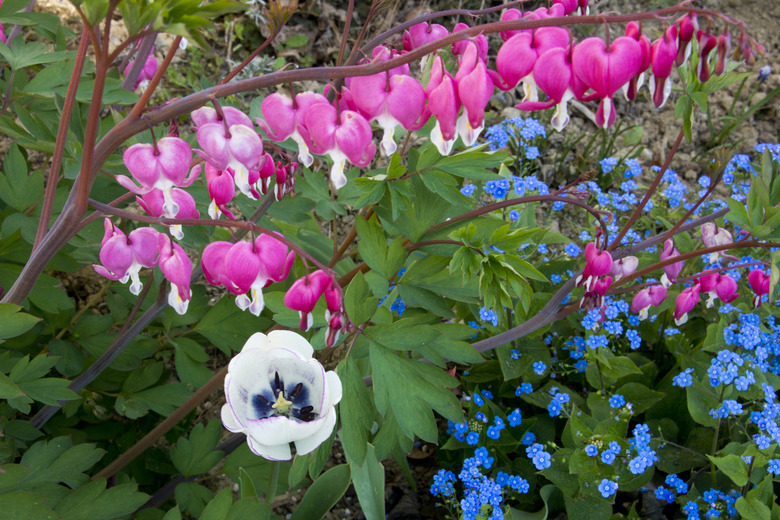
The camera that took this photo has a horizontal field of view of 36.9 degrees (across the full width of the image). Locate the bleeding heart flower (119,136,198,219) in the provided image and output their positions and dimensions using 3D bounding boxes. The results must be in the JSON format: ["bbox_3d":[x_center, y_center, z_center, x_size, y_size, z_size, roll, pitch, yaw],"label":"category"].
[{"bbox_3d":[-0.096,-0.035,0.485,0.033,0.029,0.016,-3,30,-6],"label":"bleeding heart flower"}]

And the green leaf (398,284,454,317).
[{"bbox_3d":[0.018,0.022,0.610,0.029,0.009,0.018,22,51,19],"label":"green leaf"}]

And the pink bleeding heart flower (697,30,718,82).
[{"bbox_3d":[0.144,-0.092,0.530,0.010,0.023,0.009,0,35,0],"label":"pink bleeding heart flower"}]

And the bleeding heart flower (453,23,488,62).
[{"bbox_3d":[0.041,-0.110,0.600,0.022,0.028,0.015,-12,37,-16],"label":"bleeding heart flower"}]

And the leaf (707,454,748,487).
[{"bbox_3d":[0.176,0.110,0.610,0.022,0.007,0.020,21,45,22],"label":"leaf"}]

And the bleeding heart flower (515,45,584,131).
[{"bbox_3d":[0.072,-0.077,0.520,0.031,0.034,0.018,-15,38,-20],"label":"bleeding heart flower"}]

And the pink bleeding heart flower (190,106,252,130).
[{"bbox_3d":[-0.080,-0.057,0.560,0.031,0.030,0.015,-8,27,4],"label":"pink bleeding heart flower"}]

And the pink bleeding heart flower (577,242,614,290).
[{"bbox_3d":[0.116,0.004,0.660,0.020,0.027,0.014,-6,35,-8],"label":"pink bleeding heart flower"}]

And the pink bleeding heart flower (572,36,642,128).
[{"bbox_3d":[0.097,-0.079,0.520,0.030,0.038,0.017,0,28,0],"label":"pink bleeding heart flower"}]

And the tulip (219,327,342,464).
[{"bbox_3d":[-0.053,0.067,0.570,0.058,0.043,0.058,0,40,0],"label":"tulip"}]

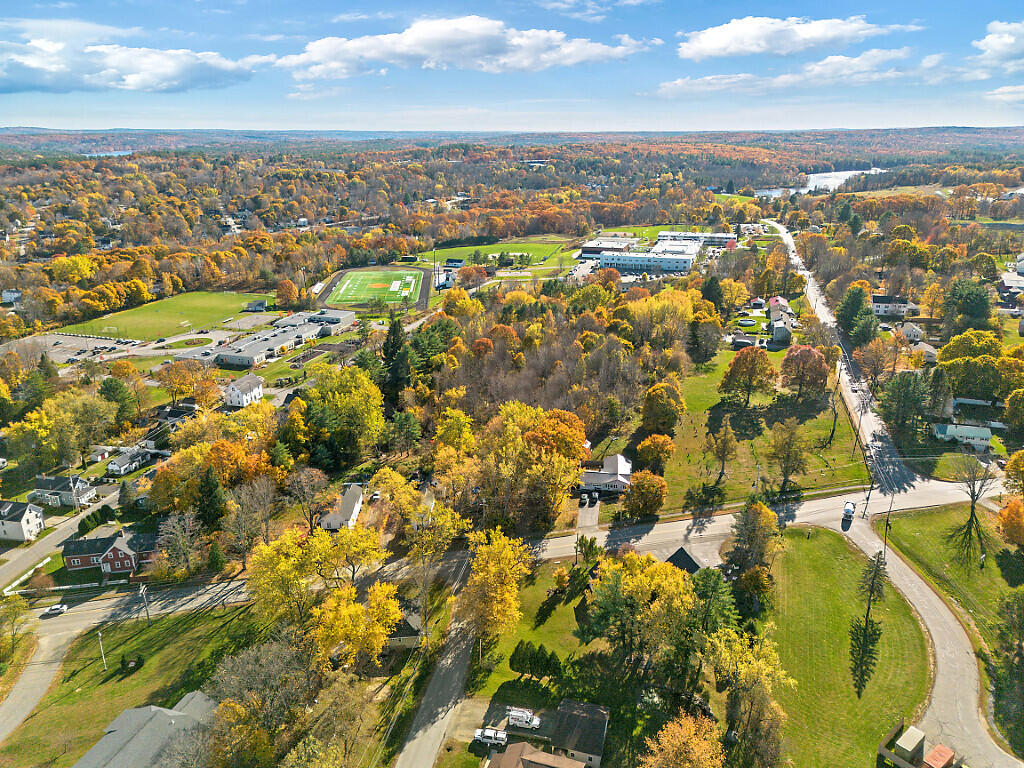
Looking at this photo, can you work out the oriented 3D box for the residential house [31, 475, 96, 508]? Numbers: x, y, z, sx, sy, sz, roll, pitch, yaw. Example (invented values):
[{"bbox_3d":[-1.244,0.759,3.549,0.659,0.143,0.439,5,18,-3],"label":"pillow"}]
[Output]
[{"bbox_3d":[-135.700,31.604,213.378,16.500,6.500,9.000,1,20,4],"label":"residential house"}]

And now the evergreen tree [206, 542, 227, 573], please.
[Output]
[{"bbox_3d":[-74.791,43.314,178.960,4.514,7.680,4.514,0,20,0],"label":"evergreen tree"}]

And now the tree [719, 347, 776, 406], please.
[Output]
[{"bbox_3d":[103.395,-2.332,307.391,25.000,25.500,25.000,0,20,0],"label":"tree"}]

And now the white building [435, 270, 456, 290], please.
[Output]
[{"bbox_3d":[-50.067,-78.994,545.345,14.000,8.000,22.000,-1,20,-3],"label":"white building"}]

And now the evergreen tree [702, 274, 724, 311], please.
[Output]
[{"bbox_3d":[108.890,-48.860,383.380,11.000,18.800,11.000,0,20,0],"label":"evergreen tree"}]

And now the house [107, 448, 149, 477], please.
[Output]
[{"bbox_3d":[-132.310,26.160,245.320,6.200,4.910,12.610,6,21,17],"label":"house"}]

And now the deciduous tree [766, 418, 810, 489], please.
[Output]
[{"bbox_3d":[82.730,20.940,211.940,11.500,21.300,11.500,0,20,0],"label":"deciduous tree"}]

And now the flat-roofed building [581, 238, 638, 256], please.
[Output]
[{"bbox_3d":[93.420,-130.415,683.264,40.000,11.000,66.000,5,21,14],"label":"flat-roofed building"}]

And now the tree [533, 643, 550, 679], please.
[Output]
[{"bbox_3d":[6.018,55.718,144.135,3.652,7.828,3.652,0,20,0],"label":"tree"}]

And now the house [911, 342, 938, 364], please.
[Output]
[{"bbox_3d":[182.690,-14.480,315.770,10.500,5.800,12.000,8,21,20],"label":"house"}]

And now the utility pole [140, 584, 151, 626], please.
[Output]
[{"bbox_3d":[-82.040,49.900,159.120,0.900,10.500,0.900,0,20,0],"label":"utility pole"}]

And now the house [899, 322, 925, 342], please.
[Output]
[{"bbox_3d":[217.000,-29.090,385.812,11.500,8.400,10.500,3,20,9],"label":"house"}]

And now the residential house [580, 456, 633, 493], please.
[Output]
[{"bbox_3d":[33.080,30.380,246.127,17.800,5.600,20.000,2,20,7],"label":"residential house"}]

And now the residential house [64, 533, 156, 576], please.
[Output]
[{"bbox_3d":[-101.500,42.396,182.085,22.500,7.300,9.300,-4,20,-11],"label":"residential house"}]

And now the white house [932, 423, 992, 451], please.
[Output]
[{"bbox_3d":[152.990,17.000,242.370,17.000,6.000,7.800,3,20,10],"label":"white house"}]

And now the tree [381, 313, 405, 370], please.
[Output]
[{"bbox_3d":[-59.640,-19.612,349.335,11.000,29.500,11.000,0,20,0],"label":"tree"}]

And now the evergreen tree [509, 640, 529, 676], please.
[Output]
[{"bbox_3d":[1.600,53.860,140.850,3.800,7.400,3.800,0,20,0],"label":"evergreen tree"}]

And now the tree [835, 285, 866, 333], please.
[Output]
[{"bbox_3d":[162.200,-35.070,338.300,12.800,23.300,12.800,0,20,0],"label":"tree"}]

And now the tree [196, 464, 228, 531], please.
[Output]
[{"bbox_3d":[-82.778,31.021,195.810,7.900,19.500,7.900,0,20,0],"label":"tree"}]

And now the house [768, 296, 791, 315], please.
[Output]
[{"bbox_3d":[142.520,-42.210,379.640,8.640,6.800,17.820,6,20,15],"label":"house"}]

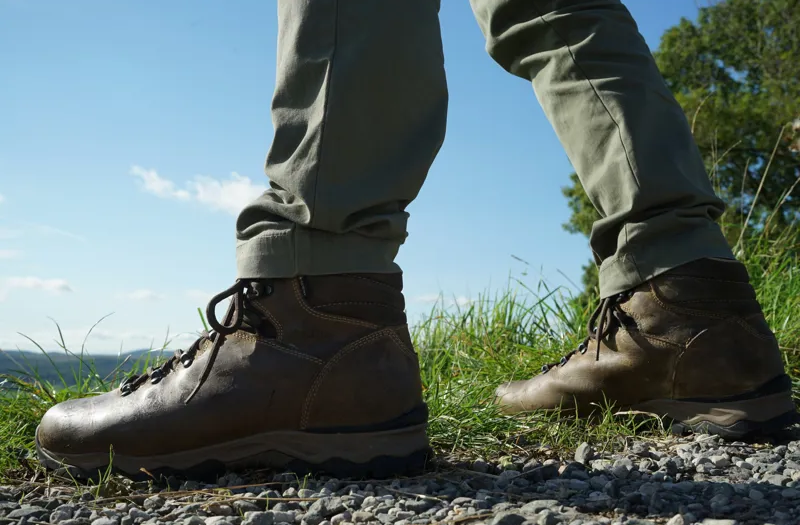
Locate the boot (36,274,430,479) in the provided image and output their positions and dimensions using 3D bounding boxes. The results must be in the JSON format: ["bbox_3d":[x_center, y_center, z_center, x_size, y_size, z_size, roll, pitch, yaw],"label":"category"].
[{"bbox_3d":[-0.131,0.079,0.604,0.308,0.170,0.112,0,-7,2],"label":"boot"}]

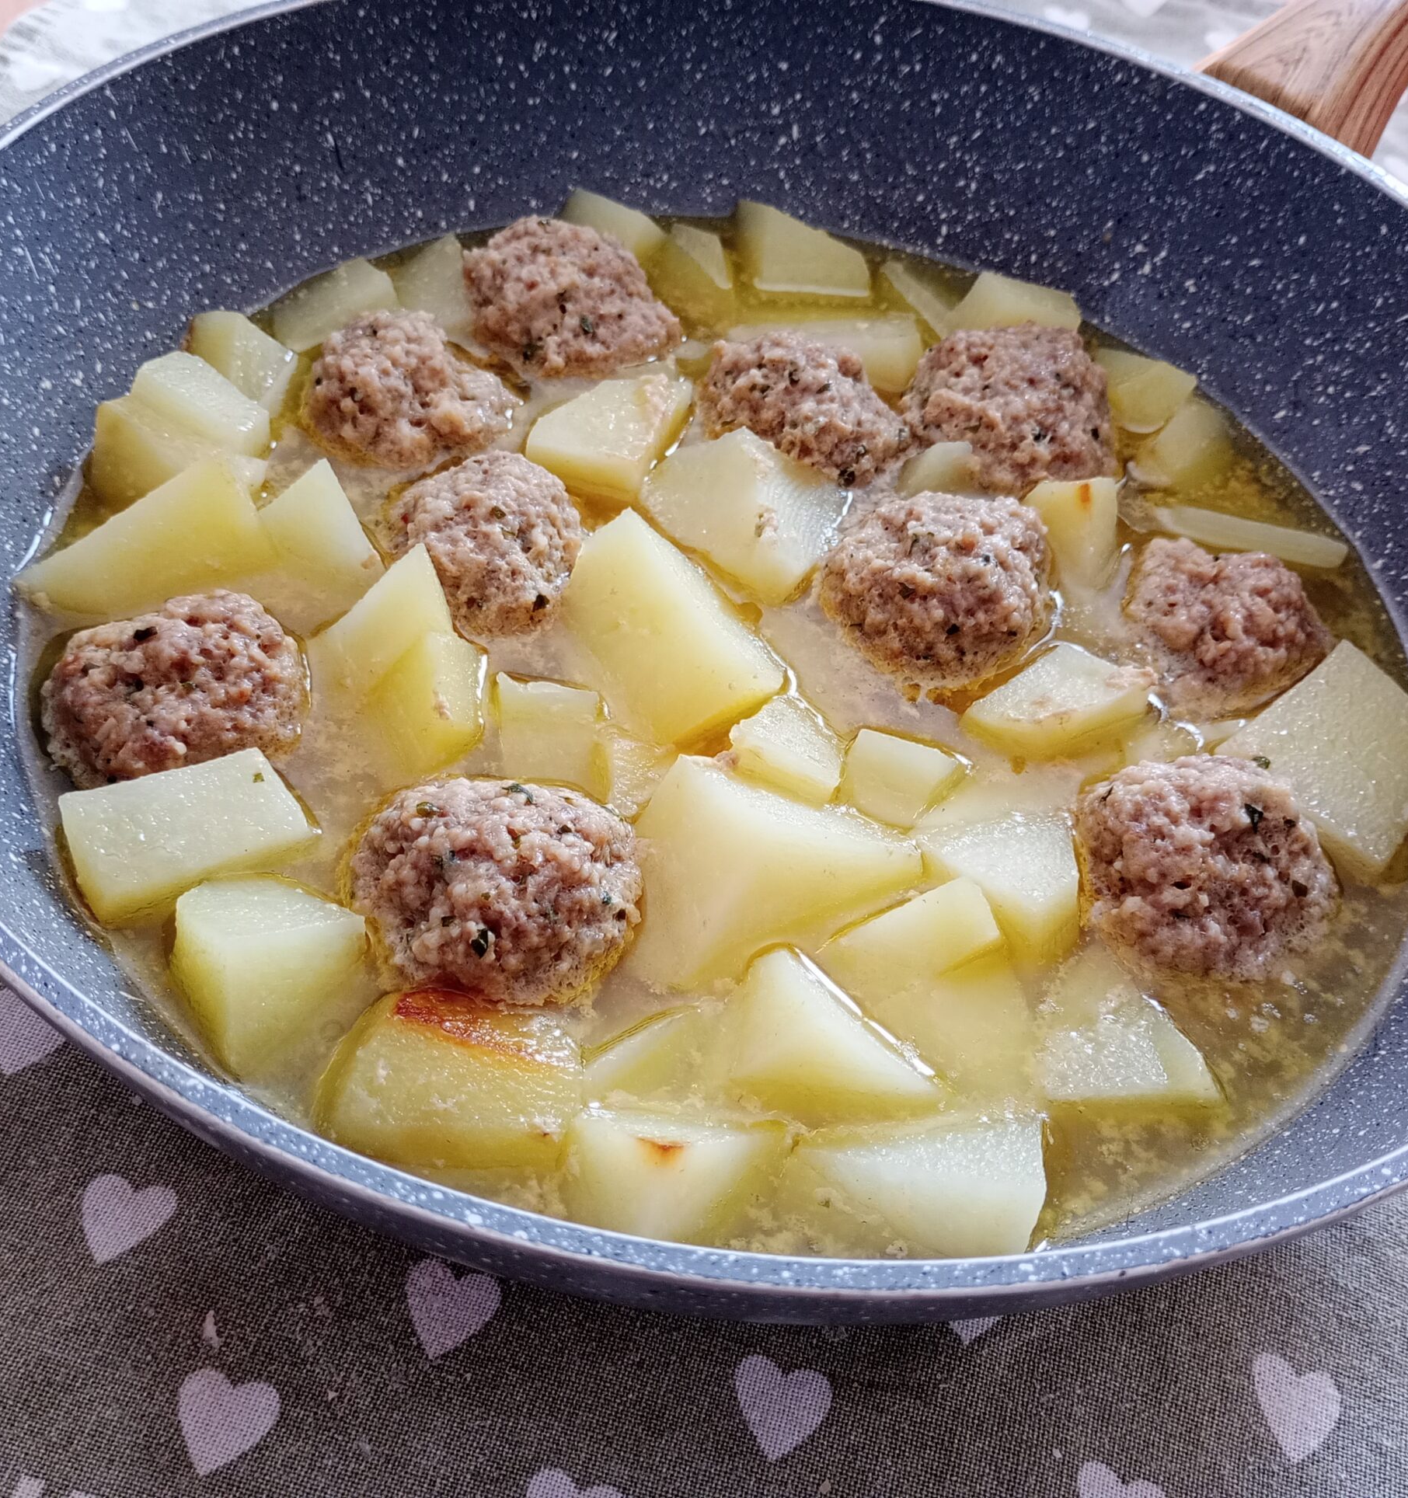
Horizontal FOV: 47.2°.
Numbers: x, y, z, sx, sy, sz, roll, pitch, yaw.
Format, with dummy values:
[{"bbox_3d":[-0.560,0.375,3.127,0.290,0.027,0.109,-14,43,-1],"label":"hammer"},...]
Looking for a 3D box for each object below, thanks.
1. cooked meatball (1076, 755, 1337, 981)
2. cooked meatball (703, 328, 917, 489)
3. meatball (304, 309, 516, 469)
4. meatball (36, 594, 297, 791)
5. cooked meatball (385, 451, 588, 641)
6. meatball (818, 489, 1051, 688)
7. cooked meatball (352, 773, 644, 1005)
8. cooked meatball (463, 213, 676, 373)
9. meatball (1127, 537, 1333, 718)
[{"bbox_3d":[0.082,0.020,0.266,0.042,0.034,0.042,10,50,0],"label":"cooked meatball"},{"bbox_3d":[0.021,-0.066,0.330,0.043,0.035,0.043,10,50,0],"label":"cooked meatball"},{"bbox_3d":[-0.059,-0.069,0.322,0.041,0.033,0.041,10,50,0],"label":"meatball"},{"bbox_3d":[-0.087,-0.007,0.266,0.041,0.033,0.041,10,50,0],"label":"meatball"},{"bbox_3d":[-0.040,-0.037,0.297,0.040,0.031,0.040,10,50,0],"label":"cooked meatball"},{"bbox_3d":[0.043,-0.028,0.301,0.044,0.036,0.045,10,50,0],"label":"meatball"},{"bbox_3d":[-0.032,0.023,0.248,0.043,0.033,0.040,10,50,0],"label":"cooked meatball"},{"bbox_3d":[-0.028,-0.094,0.346,0.047,0.037,0.046,10,50,0],"label":"cooked meatball"},{"bbox_3d":[0.099,-0.021,0.303,0.039,0.032,0.040,10,50,0],"label":"meatball"}]

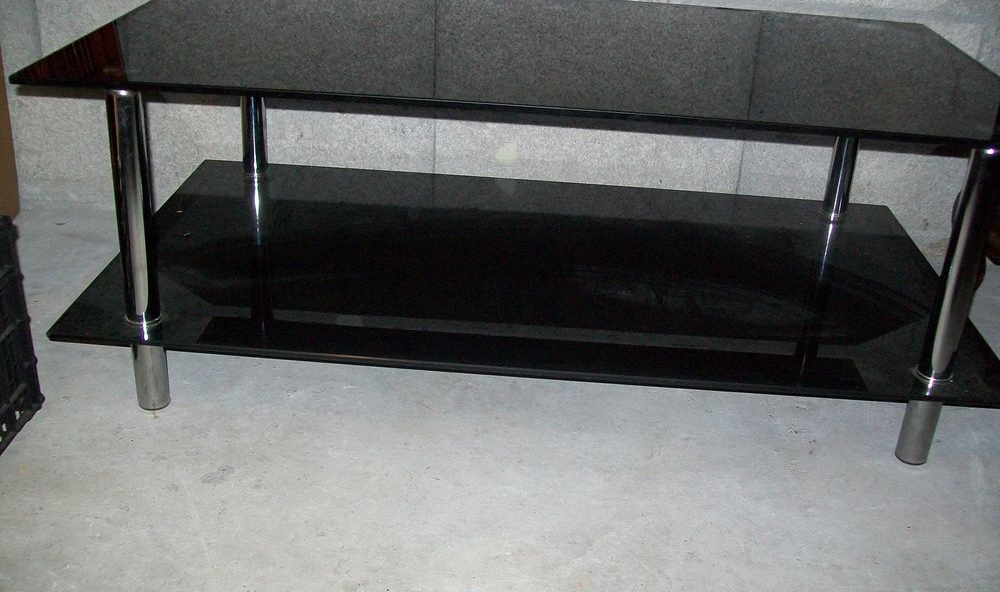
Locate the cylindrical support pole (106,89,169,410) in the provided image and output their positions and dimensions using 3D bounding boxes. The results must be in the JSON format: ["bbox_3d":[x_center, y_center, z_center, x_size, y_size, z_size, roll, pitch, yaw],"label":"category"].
[{"bbox_3d":[-0.401,-0.051,1.154,0.038,0.400,0.038,4,26,1],"label":"cylindrical support pole"}]

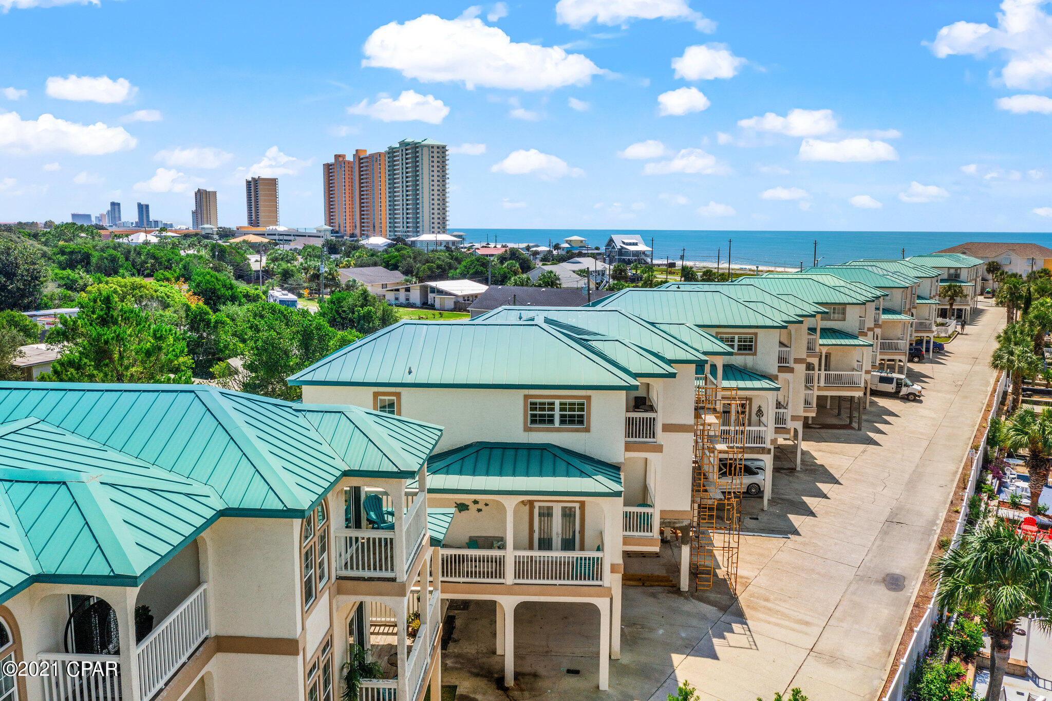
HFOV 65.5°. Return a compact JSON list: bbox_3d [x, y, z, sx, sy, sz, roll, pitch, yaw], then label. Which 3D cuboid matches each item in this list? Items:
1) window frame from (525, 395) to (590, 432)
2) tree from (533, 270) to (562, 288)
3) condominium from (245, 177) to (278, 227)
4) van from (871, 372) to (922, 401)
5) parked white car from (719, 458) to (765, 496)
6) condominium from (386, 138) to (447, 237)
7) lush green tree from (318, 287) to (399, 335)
[{"bbox_3d":[0.972,1.995,25.629,2.108,1.178,0.120,1,9,2],"label":"window frame"},{"bbox_3d":[3.961,-10.188,139.023,4.452,6.857,4.452,0,9,0],"label":"tree"},{"bbox_3d":[-295.101,-158.197,915.221,21.030,65.470,65.008,-5,10,-31],"label":"condominium"},{"bbox_3d":[30.664,2.815,69.357,5.500,2.150,2.020,6,10,32],"label":"van"},{"bbox_3d":[10.466,6.809,44.217,4.700,1.450,1.830,1,9,2],"label":"parked white car"},{"bbox_3d":[-74.515,-104.701,552.514,20.080,70.107,57.737,-5,10,-31],"label":"condominium"},{"bbox_3d":[-19.356,-3.705,94.515,8.976,6.939,8.527,0,9,0],"label":"lush green tree"}]

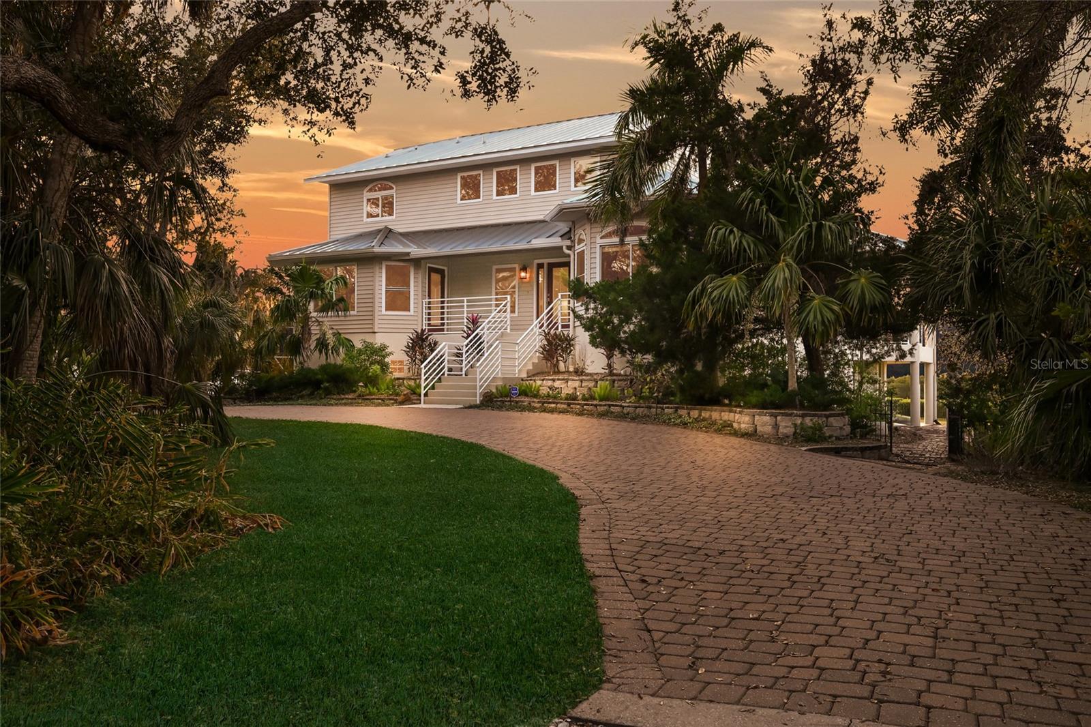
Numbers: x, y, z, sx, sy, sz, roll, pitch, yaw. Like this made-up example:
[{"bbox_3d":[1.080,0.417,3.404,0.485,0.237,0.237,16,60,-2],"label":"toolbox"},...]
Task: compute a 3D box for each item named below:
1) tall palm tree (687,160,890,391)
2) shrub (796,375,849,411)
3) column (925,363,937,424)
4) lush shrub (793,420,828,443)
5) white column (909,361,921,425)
[{"bbox_3d":[4.445,-1.478,16.600,3.650,4.500,3.400,0,-1,0],"label":"tall palm tree"},{"bbox_3d":[4.877,0.517,16.000,0.950,0.620,0.850,0,-1,0],"label":"shrub"},{"bbox_3d":[16.065,1.264,38.000,0.390,2.530,0.390,0,-1,0],"label":"column"},{"bbox_3d":[4.294,1.095,14.700,0.580,0.380,0.480,0,-1,0],"label":"lush shrub"},{"bbox_3d":[14.659,1.221,36.000,0.390,2.550,0.390,0,-1,0],"label":"white column"}]

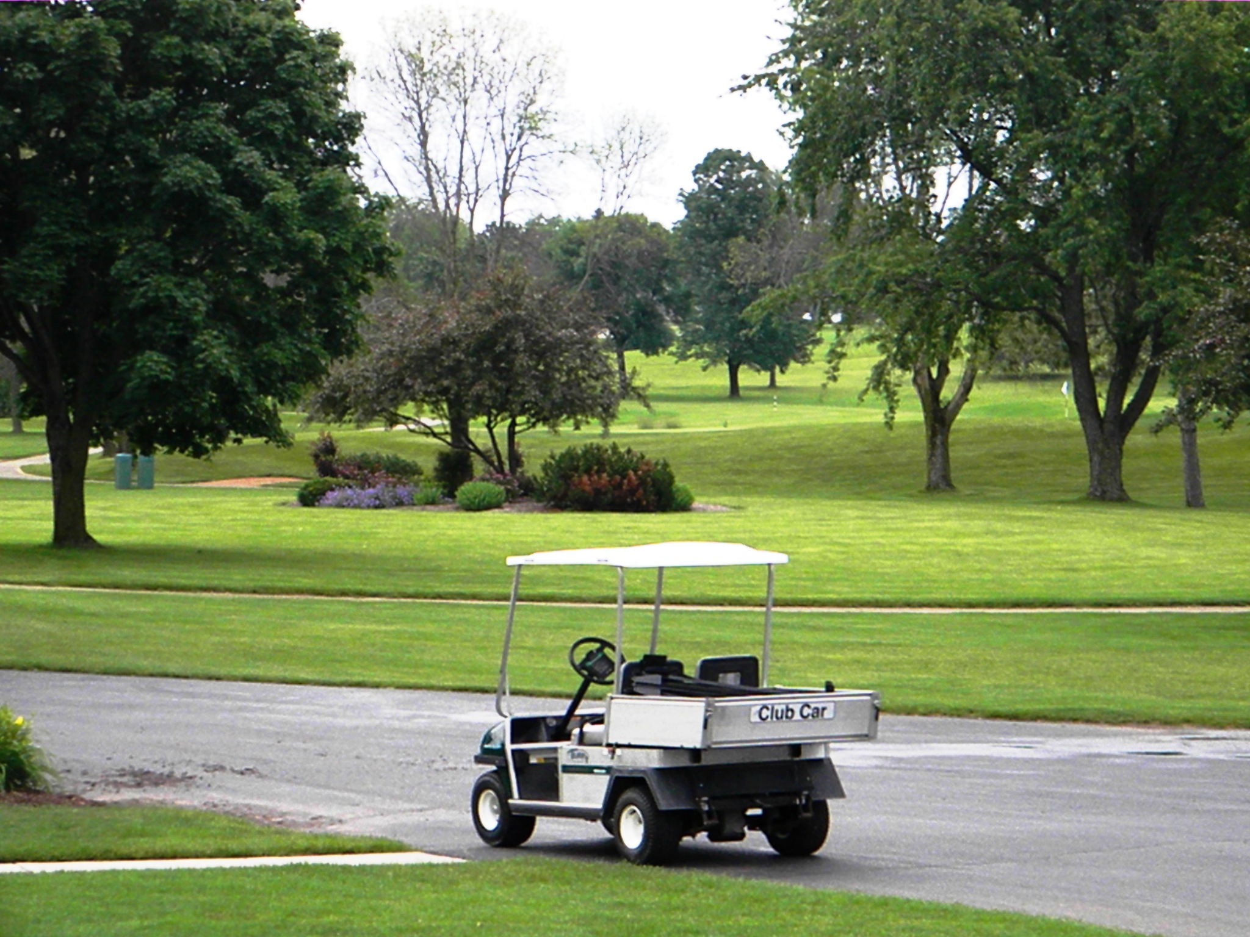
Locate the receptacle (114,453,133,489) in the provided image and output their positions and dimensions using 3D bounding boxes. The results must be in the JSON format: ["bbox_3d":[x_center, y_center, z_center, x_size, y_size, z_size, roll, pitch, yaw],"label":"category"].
[{"bbox_3d":[-14.380,0.085,115.000,0.500,1.023,0.500,0,0,0],"label":"receptacle"}]

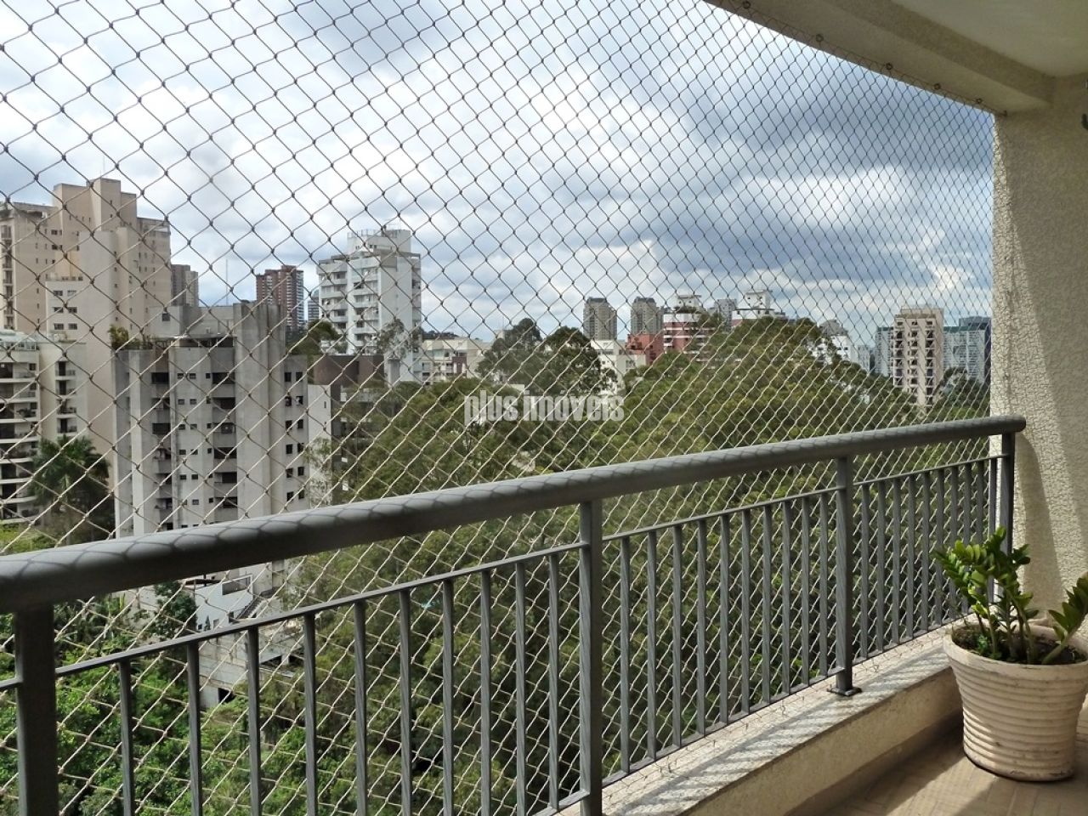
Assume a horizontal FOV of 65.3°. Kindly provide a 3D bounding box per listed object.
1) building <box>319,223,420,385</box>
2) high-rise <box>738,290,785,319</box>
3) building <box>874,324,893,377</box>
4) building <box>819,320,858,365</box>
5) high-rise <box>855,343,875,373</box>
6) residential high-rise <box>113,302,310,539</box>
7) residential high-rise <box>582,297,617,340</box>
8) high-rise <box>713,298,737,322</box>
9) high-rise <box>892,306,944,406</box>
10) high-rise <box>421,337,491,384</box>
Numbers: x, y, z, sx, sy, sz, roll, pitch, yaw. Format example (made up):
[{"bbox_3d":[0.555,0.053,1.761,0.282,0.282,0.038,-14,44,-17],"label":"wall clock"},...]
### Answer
[{"bbox_3d":[-41.710,-23.120,204.150,23.500,39.100,13.000,2,4,42],"label":"building"},{"bbox_3d":[80.520,-26.480,317.120,17.000,34.210,17.000,1,3,25],"label":"high-rise"},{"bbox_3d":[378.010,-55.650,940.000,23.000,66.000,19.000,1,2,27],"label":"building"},{"bbox_3d":[102.780,-16.950,297.000,11.500,26.000,12.000,1,2,27],"label":"building"},{"bbox_3d":[299.660,-42.790,798.880,18.000,31.960,16.000,1,3,20],"label":"high-rise"},{"bbox_3d":[-40.350,4.110,104.500,20.800,32.500,17.000,-1,2,-20],"label":"residential high-rise"},{"bbox_3d":[57.730,-74.090,880.000,34.000,78.000,30.000,0,2,4],"label":"residential high-rise"},{"bbox_3d":[164.860,-74.910,767.370,18.000,45.960,18.000,1,3,18],"label":"high-rise"},{"bbox_3d":[117.530,-12.940,267.000,13.300,36.000,15.000,1,2,32],"label":"high-rise"},{"bbox_3d":[-28.130,-13.520,274.000,17.000,17.000,16.000,0,2,19],"label":"high-rise"}]

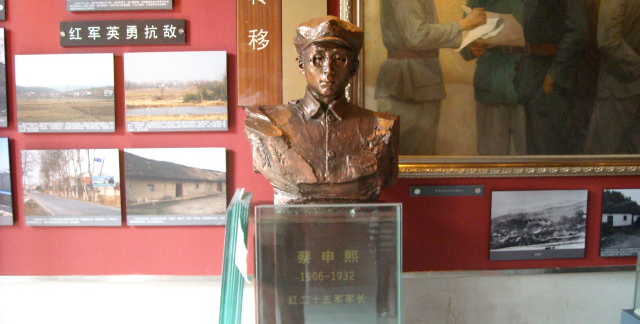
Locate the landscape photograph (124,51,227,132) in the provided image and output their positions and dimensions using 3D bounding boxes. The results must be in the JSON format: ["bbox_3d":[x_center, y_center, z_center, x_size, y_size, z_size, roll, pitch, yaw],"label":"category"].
[{"bbox_3d":[-0.699,-0.344,3.167,0.500,0.388,0.020,-1,6,-2],"label":"landscape photograph"}]

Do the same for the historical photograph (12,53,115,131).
[{"bbox_3d":[-1.232,-0.332,3.149,0.485,0.385,0.020,-1,6,-2],"label":"historical photograph"}]

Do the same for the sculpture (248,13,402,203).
[{"bbox_3d":[0.006,-0.149,1.935,0.460,0.580,0.280,0,6,0],"label":"sculpture"}]

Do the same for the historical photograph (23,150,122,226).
[{"bbox_3d":[-1.220,0.128,3.197,0.485,0.385,0.020,-1,6,-2],"label":"historical photograph"}]

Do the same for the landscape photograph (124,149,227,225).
[{"bbox_3d":[-0.712,0.124,3.216,0.500,0.386,0.020,-1,6,-2],"label":"landscape photograph"}]

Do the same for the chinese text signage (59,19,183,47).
[{"bbox_3d":[-0.945,-0.621,3.129,0.605,0.117,0.020,-1,6,-2],"label":"chinese text signage"}]

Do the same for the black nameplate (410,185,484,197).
[{"bbox_3d":[0.642,0.147,3.267,0.378,0.052,0.015,-1,6,-2],"label":"black nameplate"}]

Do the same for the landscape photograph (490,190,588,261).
[{"bbox_3d":[1.115,0.321,3.305,0.500,0.352,0.020,-1,6,-2],"label":"landscape photograph"}]

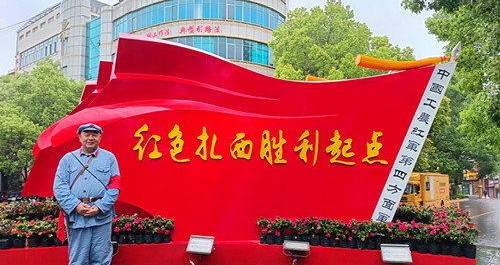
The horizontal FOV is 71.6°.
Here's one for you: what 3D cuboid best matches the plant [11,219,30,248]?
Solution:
[{"bbox_3d":[-2.806,1.231,4.239,0.250,0.330,0.250,1,-4,-15],"label":"plant"}]

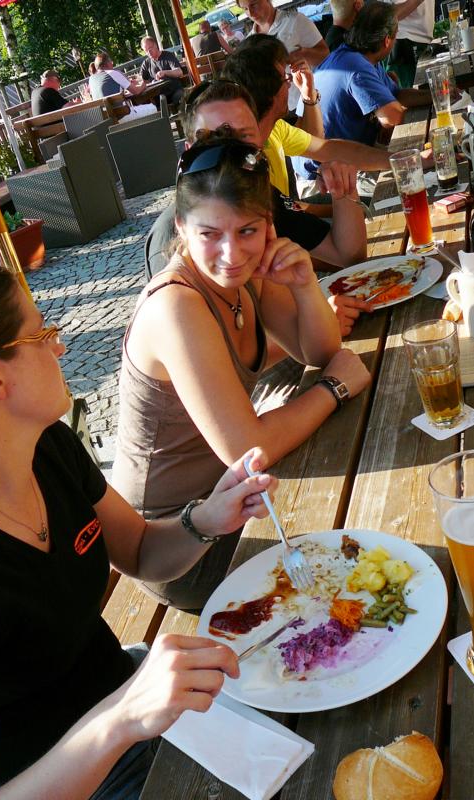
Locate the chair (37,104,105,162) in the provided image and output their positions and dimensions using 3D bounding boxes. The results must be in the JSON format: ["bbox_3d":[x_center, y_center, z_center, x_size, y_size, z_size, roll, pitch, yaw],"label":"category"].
[{"bbox_3d":[-1.654,-2.707,8.806,0.570,0.790,0.600,-1,30,30],"label":"chair"}]

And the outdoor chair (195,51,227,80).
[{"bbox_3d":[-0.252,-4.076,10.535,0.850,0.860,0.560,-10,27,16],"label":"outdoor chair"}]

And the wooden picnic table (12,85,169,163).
[{"bbox_3d":[-1.722,-3.636,10.842,2.079,0.860,1.250,2,32,36],"label":"wooden picnic table"}]

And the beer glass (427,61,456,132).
[{"bbox_3d":[0.783,-1.132,3.081,0.082,0.238,0.082,-18,26,0],"label":"beer glass"}]

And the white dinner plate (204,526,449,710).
[{"bbox_3d":[0.100,0.263,0.982,0.307,0.027,0.307,-15,25,7],"label":"white dinner plate"}]

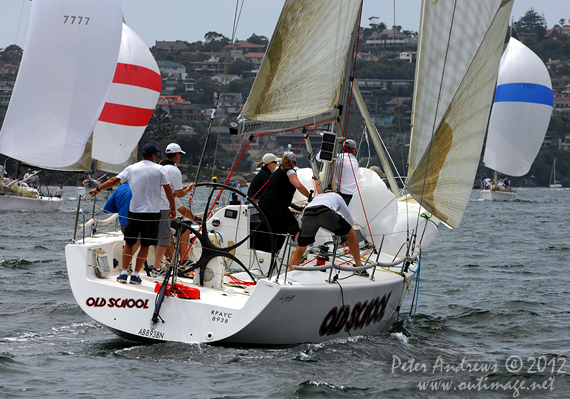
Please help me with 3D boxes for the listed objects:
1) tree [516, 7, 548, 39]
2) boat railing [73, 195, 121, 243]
[{"bbox_3d":[111.018,-78.816,2250.000,13.960,14.410,13.060,0,0,0],"label":"tree"},{"bbox_3d":[-2.435,0.244,64.200,0.200,0.600,1.900,11,3,18],"label":"boat railing"}]

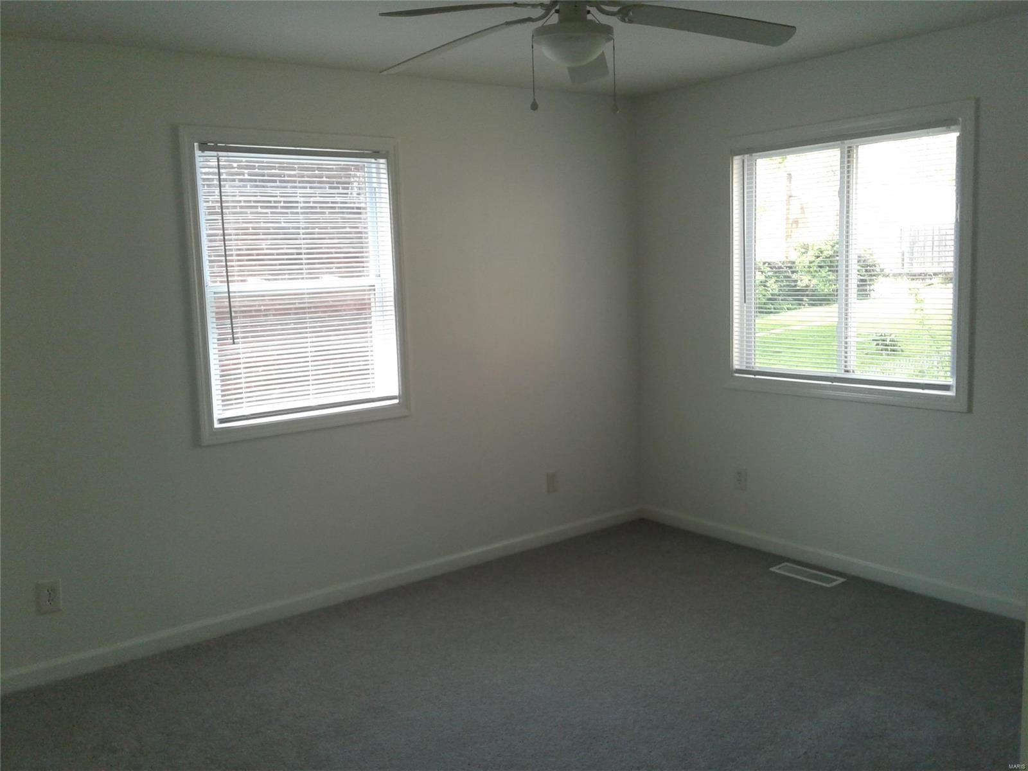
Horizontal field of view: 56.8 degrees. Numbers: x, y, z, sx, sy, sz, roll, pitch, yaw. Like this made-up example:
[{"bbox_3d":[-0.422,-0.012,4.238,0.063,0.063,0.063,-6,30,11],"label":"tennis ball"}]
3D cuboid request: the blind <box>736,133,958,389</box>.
[{"bbox_3d":[1.505,-0.589,4.494,0.040,1.148,1.187,-8,9,-37],"label":"blind"}]

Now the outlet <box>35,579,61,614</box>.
[{"bbox_3d":[-1.794,0.817,3.671,0.076,0.117,0.010,-8,9,-37],"label":"outlet"}]

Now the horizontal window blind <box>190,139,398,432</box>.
[{"bbox_3d":[-0.925,-0.461,4.254,0.902,1.169,0.040,-8,9,-37],"label":"horizontal window blind"}]

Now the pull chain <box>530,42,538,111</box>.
[{"bbox_3d":[0.057,-0.882,2.708,0.022,0.195,0.022,-2,7,2],"label":"pull chain"}]

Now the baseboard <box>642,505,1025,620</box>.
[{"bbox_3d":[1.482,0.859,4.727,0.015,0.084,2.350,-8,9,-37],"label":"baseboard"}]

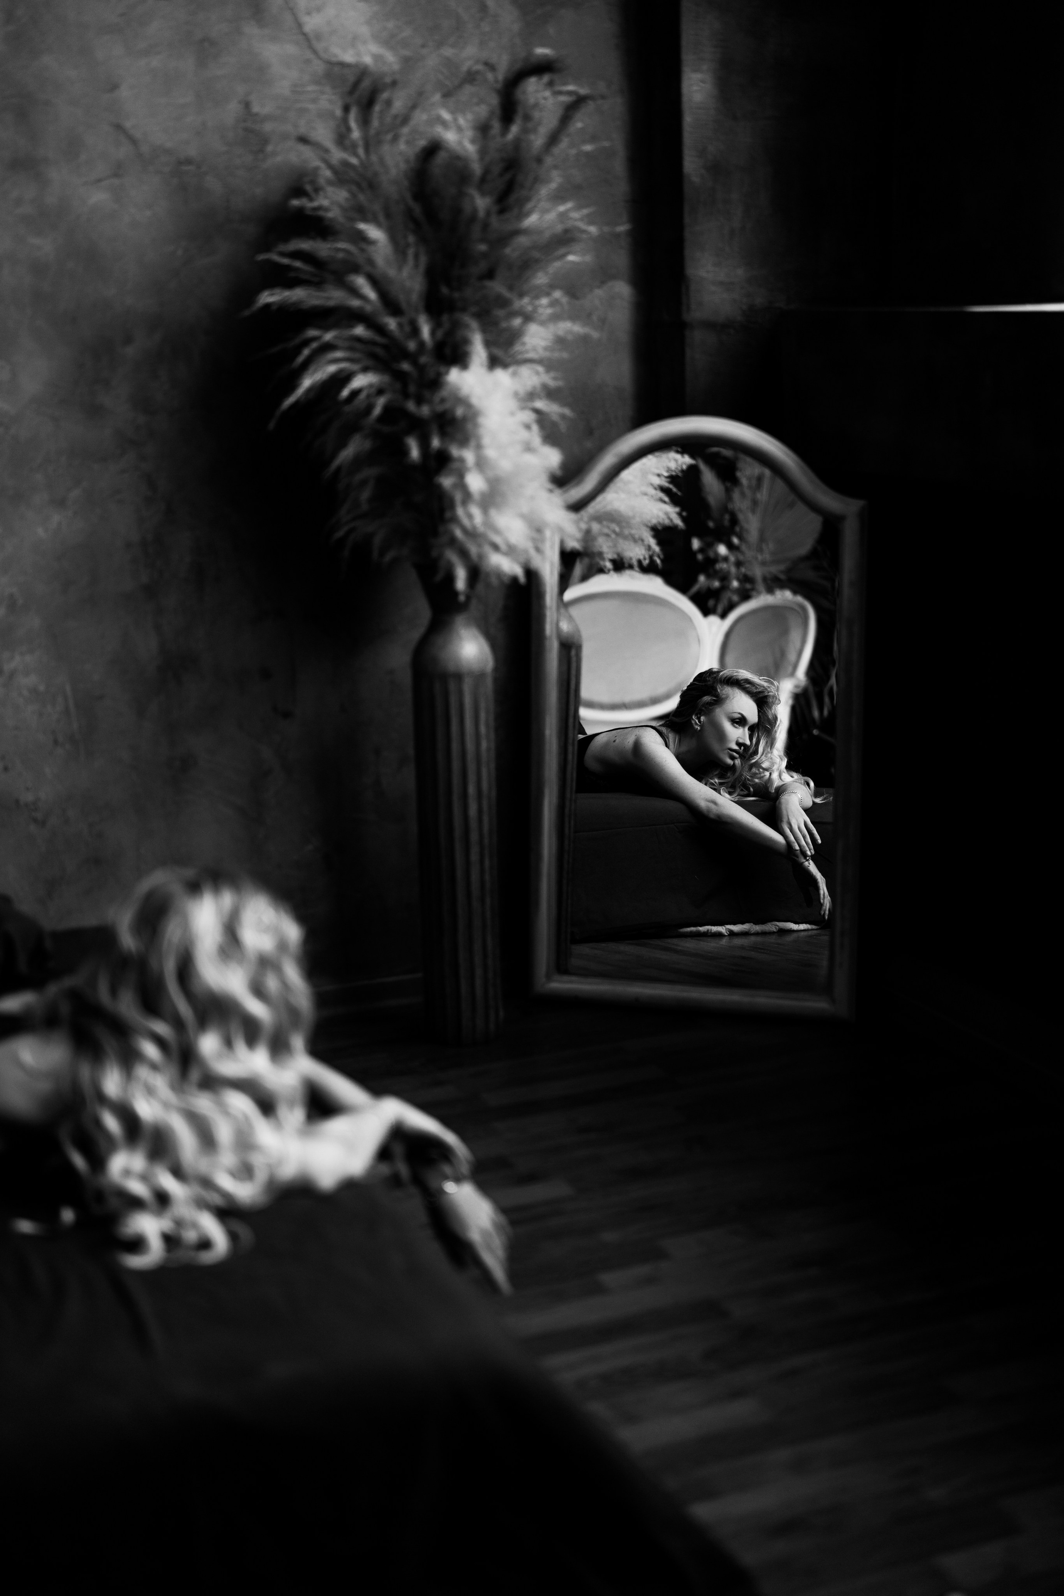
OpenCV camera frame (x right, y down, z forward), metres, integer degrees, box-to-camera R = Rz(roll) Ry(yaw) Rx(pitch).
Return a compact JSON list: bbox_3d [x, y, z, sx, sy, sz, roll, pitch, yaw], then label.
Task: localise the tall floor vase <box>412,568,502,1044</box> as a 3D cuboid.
[{"bbox_3d":[-0.129,0.007,3.843,0.146,0.838,0.146,-1,13,0],"label":"tall floor vase"}]

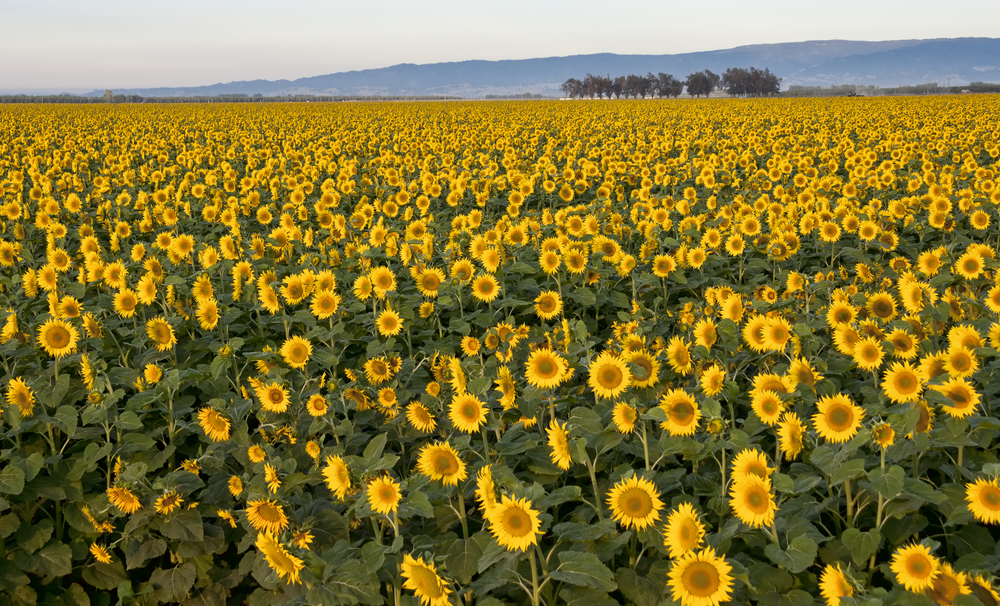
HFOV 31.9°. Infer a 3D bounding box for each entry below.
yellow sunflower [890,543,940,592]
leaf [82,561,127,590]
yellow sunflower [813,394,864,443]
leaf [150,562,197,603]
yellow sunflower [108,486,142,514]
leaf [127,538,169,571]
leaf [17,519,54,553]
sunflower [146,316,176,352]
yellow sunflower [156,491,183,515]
[{"bbox_3d":[1.498,0.954,6.300,0.180,0.180,0.060,1,0,14],"label":"yellow sunflower"},{"bbox_3d":[-1.924,1.325,8.500,0.210,0.150,0.060,-2,-18,-13],"label":"leaf"},{"bbox_3d":[1.472,0.502,7.600,0.220,0.215,0.070,1,6,12],"label":"yellow sunflower"},{"bbox_3d":[-1.663,1.418,8.900,0.230,0.080,0.230,-2,49,-11],"label":"leaf"},{"bbox_3d":[-1.547,0.809,7.200,0.145,0.135,0.060,5,42,38],"label":"yellow sunflower"},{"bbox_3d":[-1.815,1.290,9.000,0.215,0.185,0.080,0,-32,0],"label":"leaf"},{"bbox_3d":[-2.286,1.149,8.600,0.180,0.190,0.060,-1,-33,-8],"label":"leaf"},{"bbox_3d":[-2.072,0.187,10.700,0.222,0.227,0.082,2,15,24],"label":"sunflower"},{"bbox_3d":[-1.324,0.799,7.000,0.135,0.120,0.060,-1,37,-1],"label":"yellow sunflower"}]

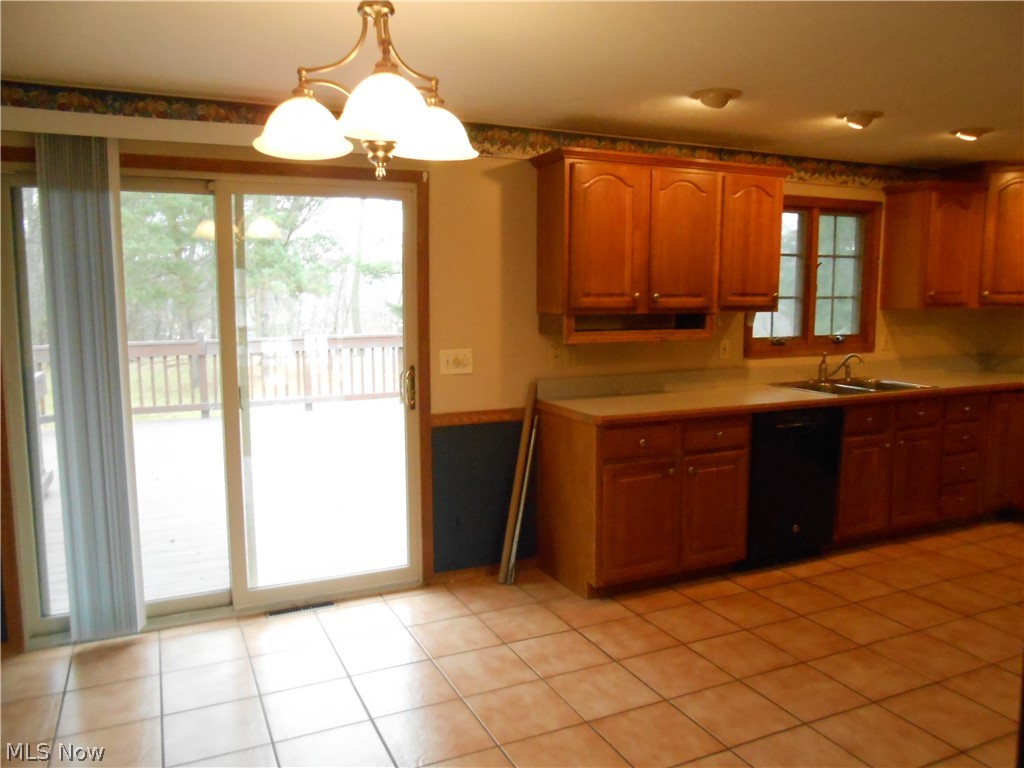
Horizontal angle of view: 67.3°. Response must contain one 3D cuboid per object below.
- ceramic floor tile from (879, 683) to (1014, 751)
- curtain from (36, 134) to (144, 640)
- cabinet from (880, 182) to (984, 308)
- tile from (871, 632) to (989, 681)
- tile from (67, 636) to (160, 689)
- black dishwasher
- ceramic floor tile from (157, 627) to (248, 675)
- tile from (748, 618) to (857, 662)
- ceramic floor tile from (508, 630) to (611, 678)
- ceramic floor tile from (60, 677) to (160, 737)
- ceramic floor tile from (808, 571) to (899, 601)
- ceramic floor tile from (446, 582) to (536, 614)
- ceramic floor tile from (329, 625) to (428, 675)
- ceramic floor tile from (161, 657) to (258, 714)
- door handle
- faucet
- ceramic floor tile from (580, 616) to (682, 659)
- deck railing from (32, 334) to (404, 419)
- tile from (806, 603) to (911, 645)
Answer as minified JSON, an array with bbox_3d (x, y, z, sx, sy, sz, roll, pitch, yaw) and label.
[{"bbox_3d":[1.520,1.154,2.673,0.325,0.010,0.326,-3,7,-25],"label":"ceramic floor tile"},{"bbox_3d":[-1.706,0.038,3.140,0.291,2.064,0.088,-3,7,-25],"label":"curtain"},{"bbox_3d":[2.758,-0.884,5.021,0.560,0.775,0.335,-3,7,-25],"label":"cabinet"},{"bbox_3d":[1.705,1.121,3.165,0.330,0.010,0.330,-3,8,-25],"label":"tile"},{"bbox_3d":[-1.590,1.129,3.077,0.328,0.010,0.328,-3,7,-25],"label":"tile"},{"bbox_3d":[1.387,0.521,4.373,0.610,0.860,0.610,-3,7,-25],"label":"black dishwasher"},{"bbox_3d":[-1.288,1.112,3.216,0.328,0.010,0.328,-3,7,-25],"label":"ceramic floor tile"},{"bbox_3d":[1.259,1.103,3.327,0.330,0.010,0.330,-3,8,-25],"label":"tile"},{"bbox_3d":[0.199,1.107,3.163,0.325,0.010,0.326,-3,7,-25],"label":"ceramic floor tile"},{"bbox_3d":[-1.462,1.176,2.806,0.330,0.010,0.330,-3,8,-25],"label":"ceramic floor tile"},{"bbox_3d":[1.726,1.031,3.911,0.330,0.010,0.330,-3,8,-25],"label":"ceramic floor tile"},{"bbox_3d":[-0.082,1.039,3.765,0.325,0.010,0.326,-3,7,-25],"label":"ceramic floor tile"},{"bbox_3d":[-0.547,1.115,3.206,0.328,0.010,0.328,-3,7,-25],"label":"ceramic floor tile"},{"bbox_3d":[-1.157,1.158,2.947,0.330,0.010,0.330,-3,8,-25],"label":"ceramic floor tile"},{"bbox_3d":[-0.498,0.021,3.783,0.045,0.220,0.060,-3,7,-25],"label":"door handle"},{"bbox_3d":[2.028,-0.100,4.735,0.090,0.190,0.270,-6,8,-39],"label":"faucet"},{"bbox_3d":[0.505,1.097,3.329,0.328,0.010,0.328,-3,7,-25],"label":"ceramic floor tile"},{"bbox_3d":[-3.542,-0.085,9.949,4.666,0.988,0.134,-3,7,-25],"label":"deck railing"},{"bbox_3d":[1.549,1.074,3.429,0.328,0.010,0.328,-3,7,-25],"label":"tile"}]

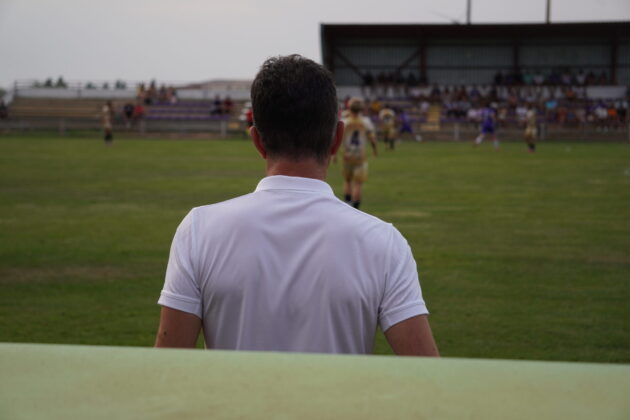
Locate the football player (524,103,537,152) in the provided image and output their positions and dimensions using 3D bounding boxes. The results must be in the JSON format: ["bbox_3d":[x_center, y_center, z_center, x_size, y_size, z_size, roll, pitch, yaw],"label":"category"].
[{"bbox_3d":[7.584,-2.904,50.500,0.440,1.760,0.480,-1,4,-18],"label":"football player"}]

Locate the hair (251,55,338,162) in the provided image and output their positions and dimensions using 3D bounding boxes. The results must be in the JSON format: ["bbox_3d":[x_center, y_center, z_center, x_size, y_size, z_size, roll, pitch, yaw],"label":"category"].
[{"bbox_3d":[-0.039,-0.192,2.720,0.166,0.205,0.195,0,4,0],"label":"hair"}]

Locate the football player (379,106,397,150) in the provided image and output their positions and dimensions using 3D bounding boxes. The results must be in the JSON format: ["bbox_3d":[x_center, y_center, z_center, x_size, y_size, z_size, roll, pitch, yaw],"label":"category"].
[{"bbox_3d":[2.637,-2.965,52.200,0.620,1.620,0.580,1,4,12],"label":"football player"}]

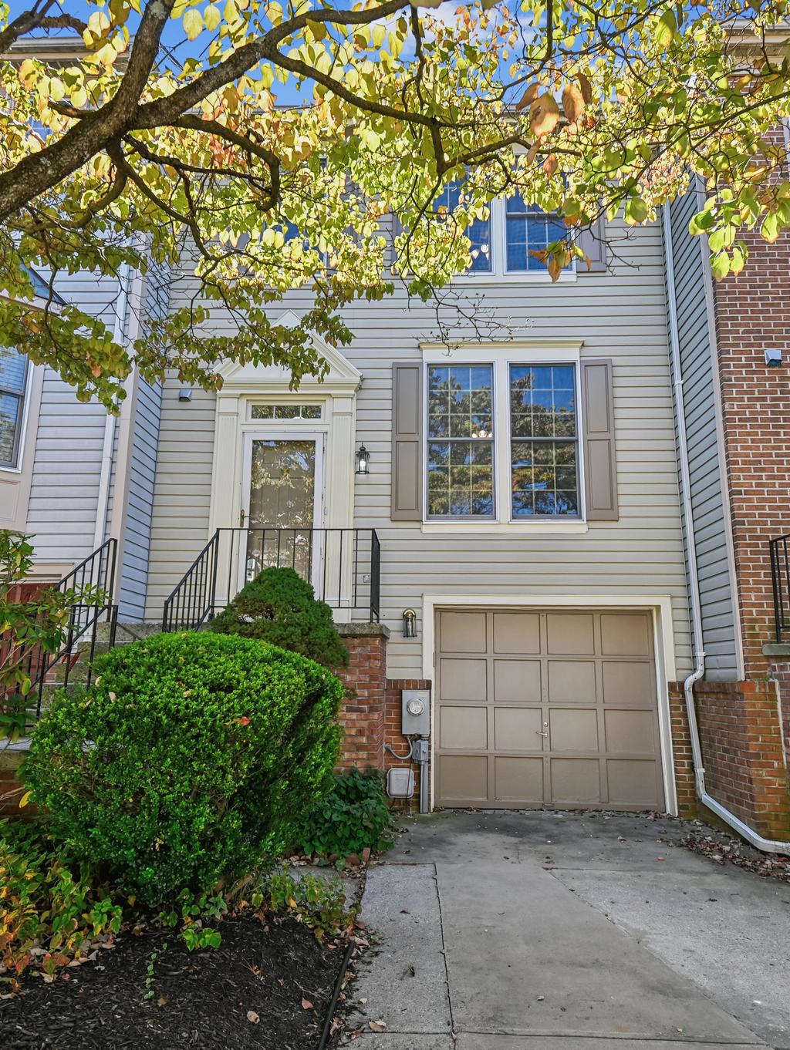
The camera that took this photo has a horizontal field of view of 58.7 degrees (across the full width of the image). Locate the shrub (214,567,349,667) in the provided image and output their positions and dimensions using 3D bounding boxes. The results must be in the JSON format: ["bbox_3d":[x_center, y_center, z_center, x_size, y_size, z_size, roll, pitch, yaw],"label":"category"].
[{"bbox_3d":[-1.031,1.373,6.048,1.280,2.020,1.200,0,-11,3],"label":"shrub"}]

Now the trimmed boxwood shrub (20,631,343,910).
[{"bbox_3d":[-1.258,1.465,4.305,1.900,1.560,1.750,0,-11,3],"label":"trimmed boxwood shrub"}]

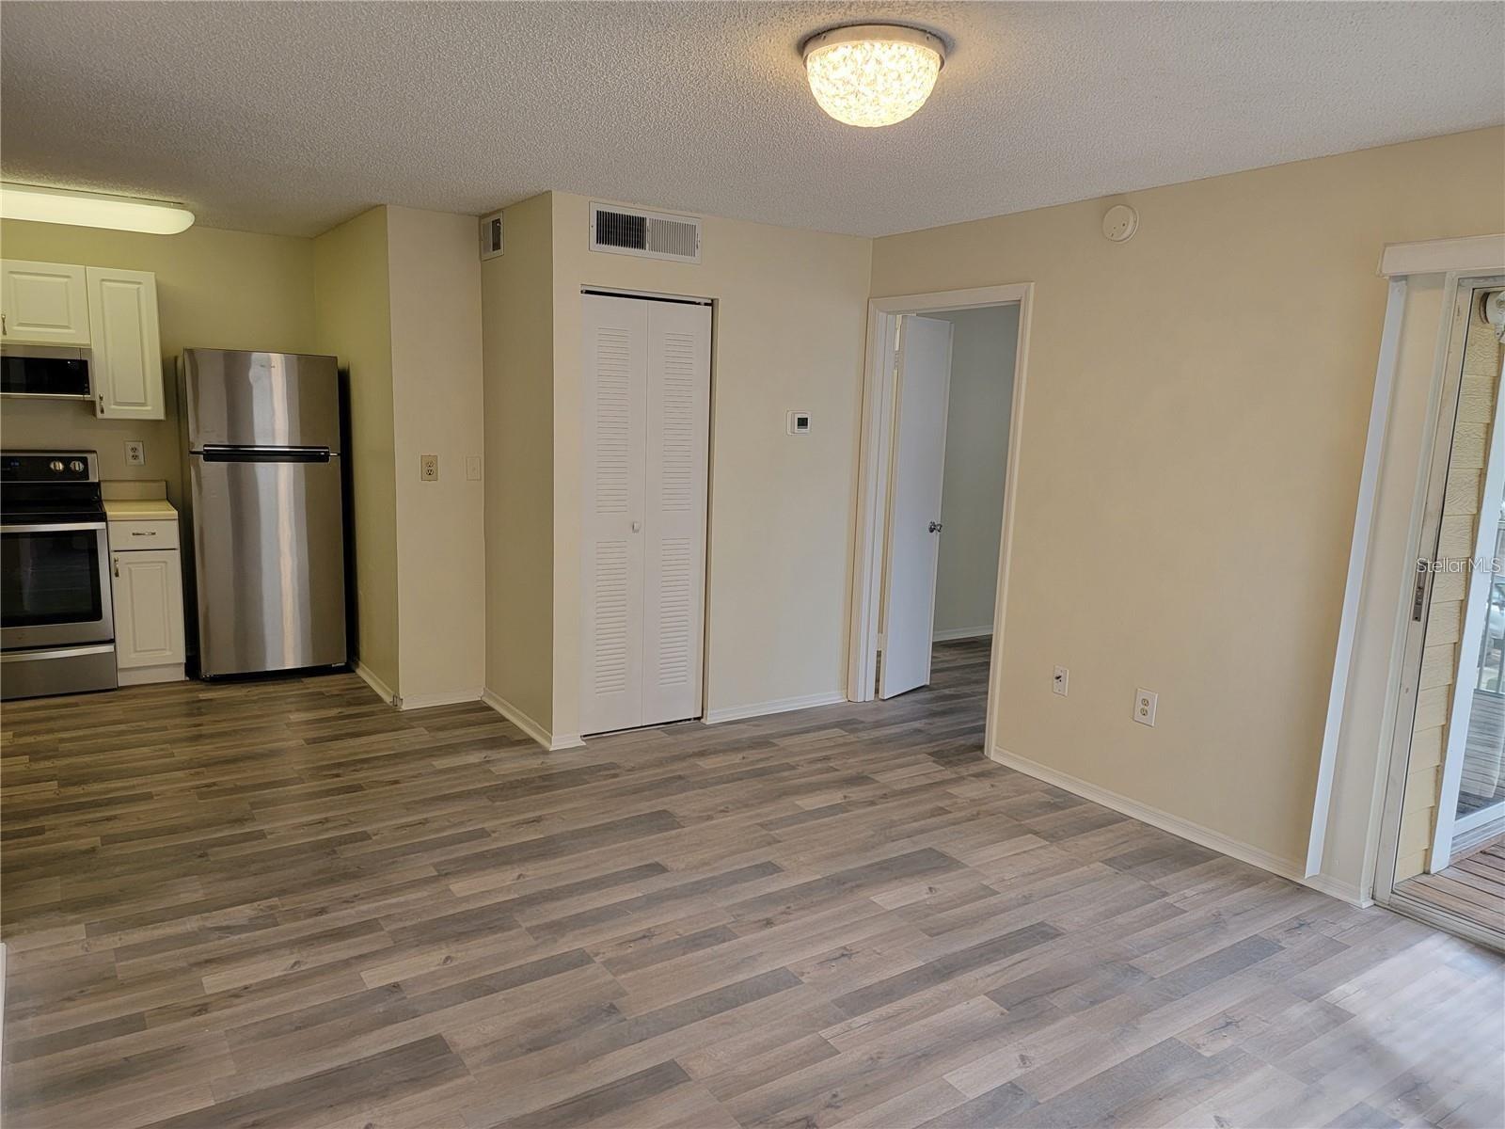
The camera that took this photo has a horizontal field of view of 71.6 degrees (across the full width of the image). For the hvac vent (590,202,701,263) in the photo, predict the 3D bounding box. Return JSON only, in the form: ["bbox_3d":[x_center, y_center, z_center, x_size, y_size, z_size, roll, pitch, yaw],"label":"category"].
[{"bbox_3d":[-0.461,-1.443,4.568,0.548,0.198,0.020,-4,11,-34],"label":"hvac vent"}]

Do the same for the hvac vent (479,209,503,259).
[{"bbox_3d":[-1.238,-1.557,4.941,0.022,0.200,0.290,-4,11,-33],"label":"hvac vent"}]

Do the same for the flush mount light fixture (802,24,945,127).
[{"bbox_3d":[0.280,-1.115,2.438,0.325,0.167,0.325,2,9,0],"label":"flush mount light fixture"}]

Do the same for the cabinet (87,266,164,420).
[{"bbox_3d":[-3.343,-1.162,5.564,0.306,0.762,0.320,-4,11,-33],"label":"cabinet"}]

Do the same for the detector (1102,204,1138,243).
[{"bbox_3d":[1.418,-1.312,4.023,0.038,0.145,0.145,-4,11,-33],"label":"detector"}]

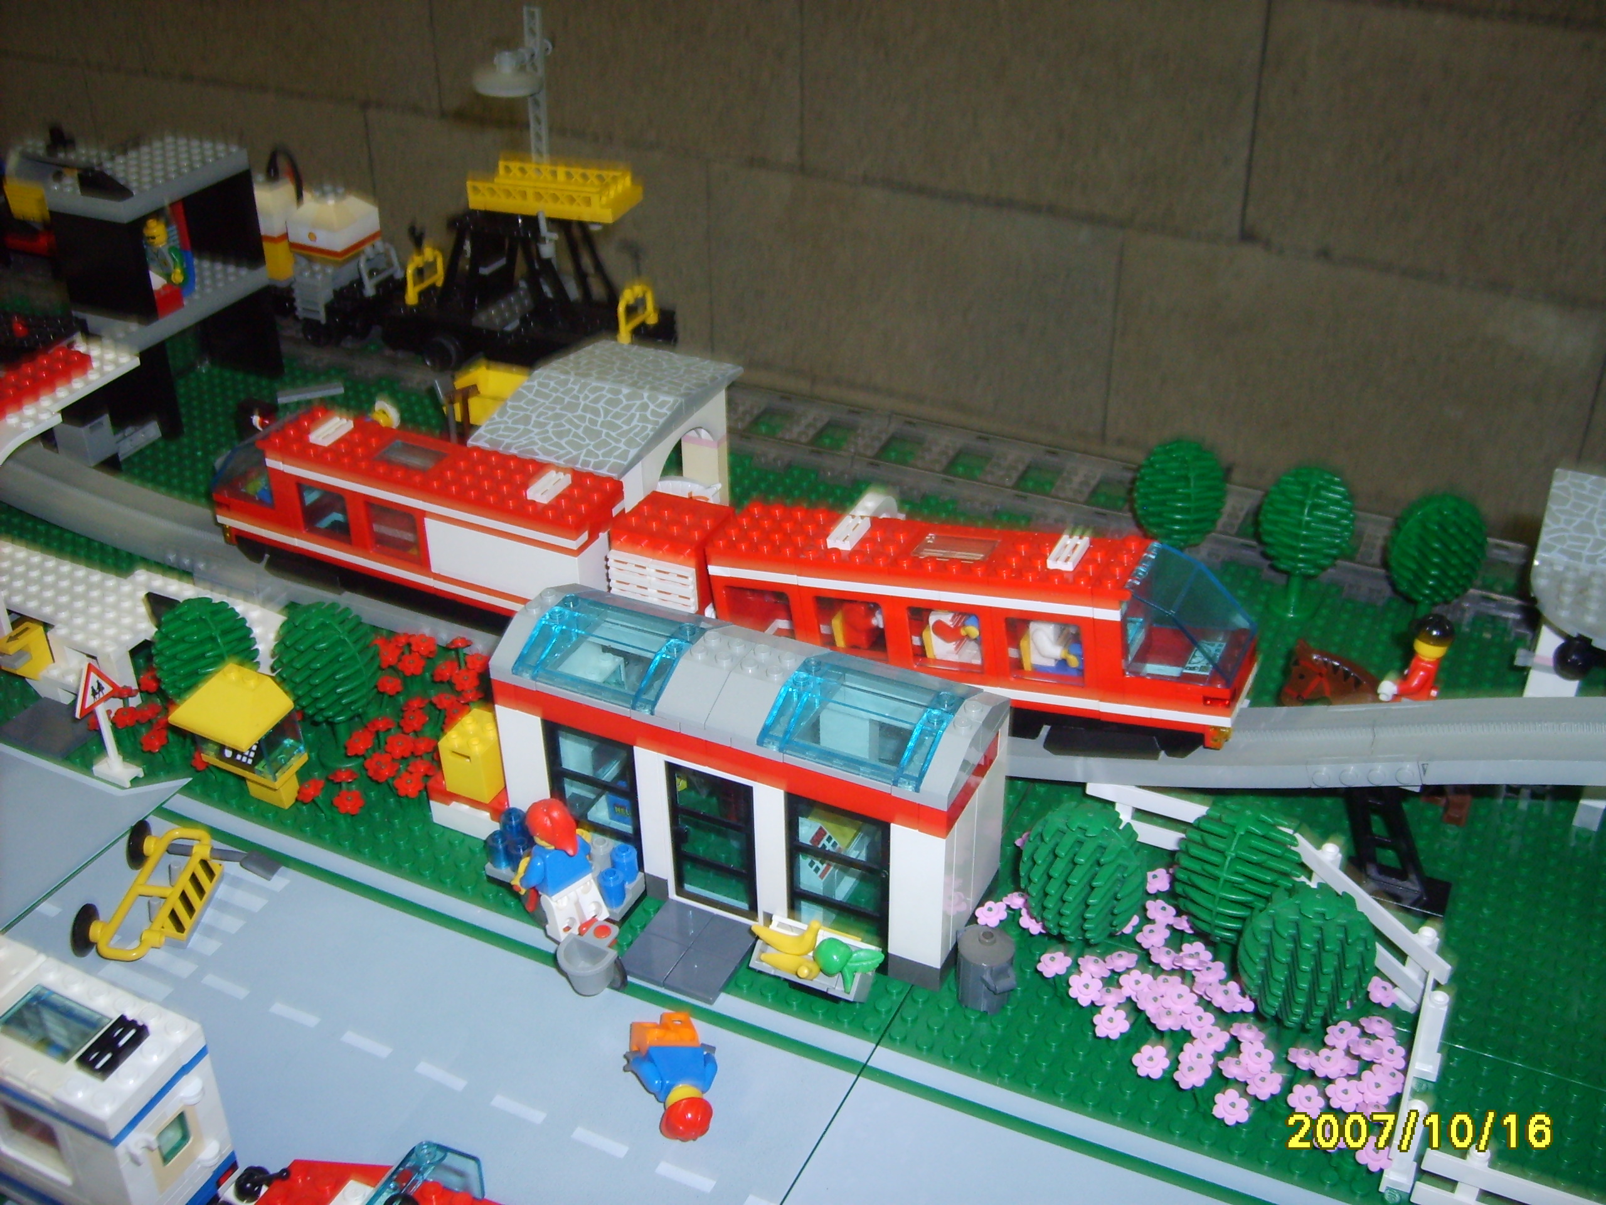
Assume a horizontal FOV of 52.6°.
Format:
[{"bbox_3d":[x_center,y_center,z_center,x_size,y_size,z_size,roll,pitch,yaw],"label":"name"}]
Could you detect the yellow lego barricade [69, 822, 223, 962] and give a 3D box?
[{"bbox_3d":[-0.195,0.087,0.490,0.029,0.016,0.059,3,31,3],"label":"yellow lego barricade"}]

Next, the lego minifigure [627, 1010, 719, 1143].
[{"bbox_3d":[-0.035,0.124,0.438,0.024,0.015,0.040,-3,32,-4],"label":"lego minifigure"}]

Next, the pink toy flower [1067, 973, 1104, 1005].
[{"bbox_3d":[0.079,0.108,0.452,0.010,0.004,0.009,0,53,0],"label":"pink toy flower"}]

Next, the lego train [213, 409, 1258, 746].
[{"bbox_3d":[-0.044,-0.011,0.565,0.396,0.074,0.036,12,35,24],"label":"lego train"}]

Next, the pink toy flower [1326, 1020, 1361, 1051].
[{"bbox_3d":[0.143,0.114,0.430,0.010,0.005,0.010,13,60,21],"label":"pink toy flower"}]

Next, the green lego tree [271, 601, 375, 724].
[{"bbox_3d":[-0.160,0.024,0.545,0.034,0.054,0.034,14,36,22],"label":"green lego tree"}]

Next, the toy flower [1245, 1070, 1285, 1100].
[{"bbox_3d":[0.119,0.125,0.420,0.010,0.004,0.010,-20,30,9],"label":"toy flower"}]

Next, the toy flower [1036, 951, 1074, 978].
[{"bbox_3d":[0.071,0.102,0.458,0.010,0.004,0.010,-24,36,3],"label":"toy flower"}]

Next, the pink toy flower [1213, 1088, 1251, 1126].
[{"bbox_3d":[0.112,0.132,0.424,0.010,0.004,0.009,0,61,7],"label":"pink toy flower"}]

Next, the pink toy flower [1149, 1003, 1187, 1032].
[{"bbox_3d":[0.098,0.111,0.436,0.010,0.005,0.010,9,28,14],"label":"pink toy flower"}]

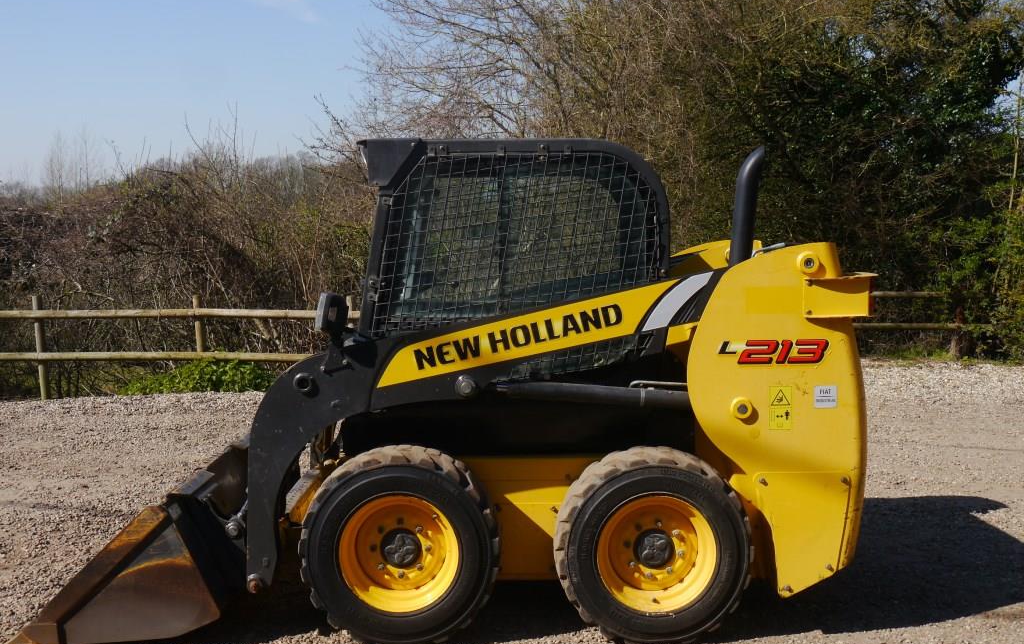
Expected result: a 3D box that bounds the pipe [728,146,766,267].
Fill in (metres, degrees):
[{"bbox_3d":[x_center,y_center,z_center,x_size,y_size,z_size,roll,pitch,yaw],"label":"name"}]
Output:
[{"bbox_3d":[0.973,-0.462,4.410,0.140,0.525,0.088,0,5,-1],"label":"pipe"}]

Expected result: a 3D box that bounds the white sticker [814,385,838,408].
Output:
[{"bbox_3d":[1.164,0.278,3.940,0.087,0.082,0.004,0,5,-1],"label":"white sticker"}]

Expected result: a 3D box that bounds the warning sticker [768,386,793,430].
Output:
[{"bbox_3d":[0.995,0.321,3.942,0.086,0.160,0.004,0,5,-1],"label":"warning sticker"}]

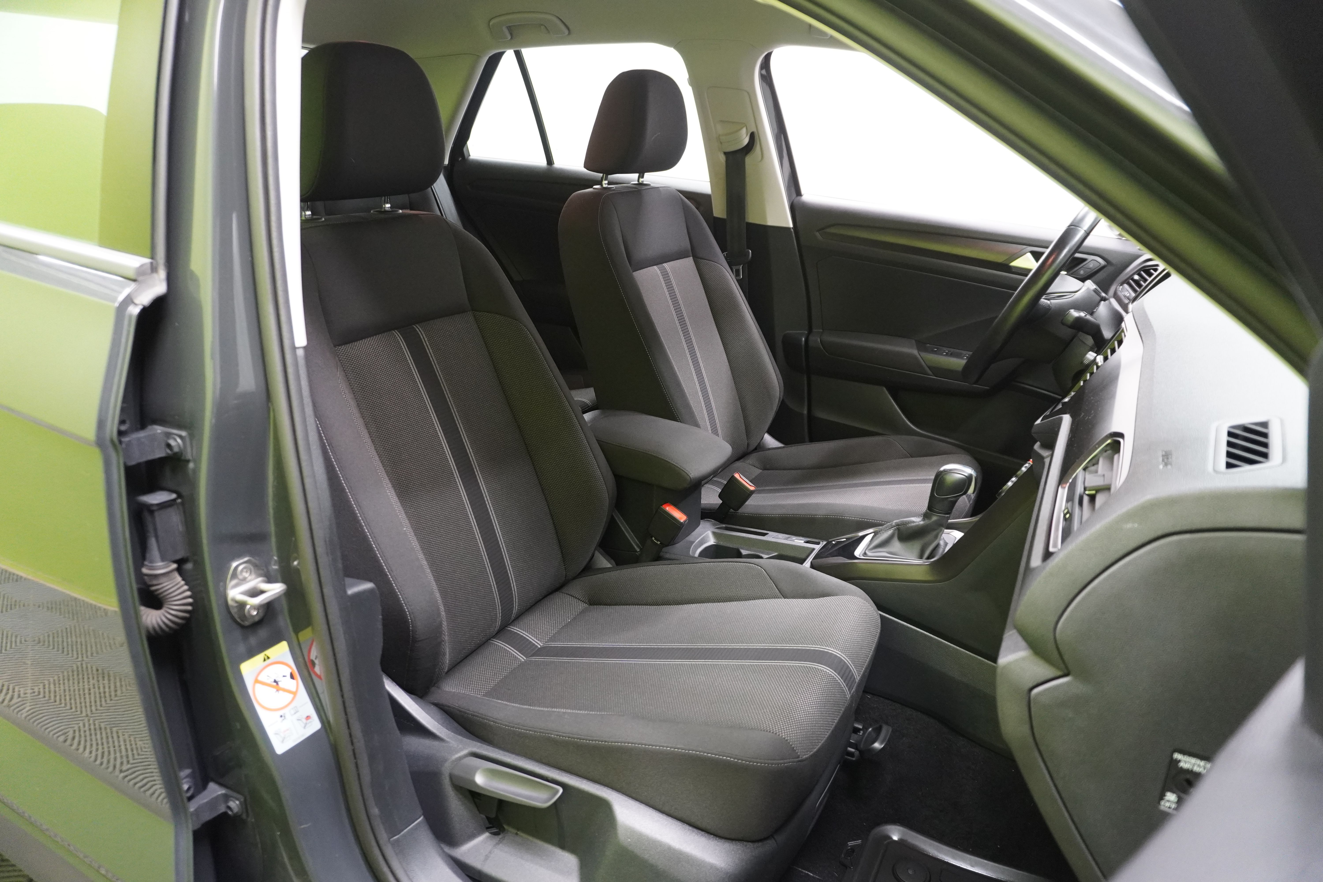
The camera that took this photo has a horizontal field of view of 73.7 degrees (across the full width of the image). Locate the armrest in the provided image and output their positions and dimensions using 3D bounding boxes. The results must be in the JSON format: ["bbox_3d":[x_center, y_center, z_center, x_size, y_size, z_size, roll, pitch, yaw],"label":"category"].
[{"bbox_3d":[-0.038,0.009,1.553,0.310,0.075,0.150,11,22,27],"label":"armrest"}]

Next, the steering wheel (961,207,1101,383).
[{"bbox_3d":[0.651,-0.240,1.501,0.090,0.365,0.370,37,31,14],"label":"steering wheel"}]

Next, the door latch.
[{"bbox_3d":[-0.392,0.145,0.851,0.045,0.073,0.043,11,22,27],"label":"door latch"}]

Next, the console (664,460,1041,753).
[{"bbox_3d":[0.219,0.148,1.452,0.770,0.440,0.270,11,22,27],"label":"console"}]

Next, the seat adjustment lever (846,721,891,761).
[{"bbox_3d":[0.253,0.376,1.101,0.080,0.035,0.075,11,22,27],"label":"seat adjustment lever"}]

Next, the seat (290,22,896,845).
[{"bbox_3d":[-0.117,0.002,1.175,0.820,1.000,0.540,11,22,27],"label":"seat"}]

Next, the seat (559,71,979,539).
[{"bbox_3d":[0.246,-0.205,1.756,0.820,1.000,0.540,11,22,27],"label":"seat"}]

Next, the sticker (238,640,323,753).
[{"bbox_3d":[-0.386,0.260,0.895,0.002,0.095,0.055,-14,9,33],"label":"sticker"}]

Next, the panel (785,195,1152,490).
[{"bbox_3d":[0.678,-0.175,1.931,0.880,0.650,0.120,11,22,27],"label":"panel"}]

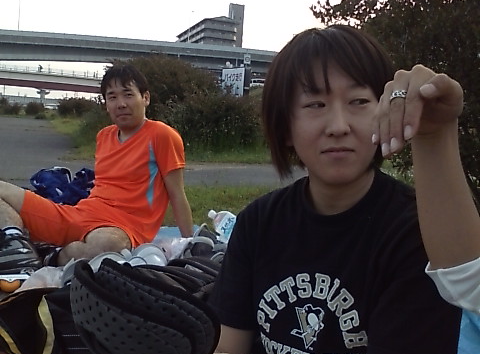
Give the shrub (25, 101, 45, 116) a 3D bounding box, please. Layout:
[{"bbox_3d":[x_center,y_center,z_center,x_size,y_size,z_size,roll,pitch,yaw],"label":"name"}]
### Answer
[{"bbox_3d":[-12.438,-4.146,32.500,1.200,0.830,1.100,0,7,-21],"label":"shrub"}]

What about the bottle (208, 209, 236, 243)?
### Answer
[{"bbox_3d":[-0.007,0.241,2.390,0.310,0.105,0.098,32,0,15],"label":"bottle"}]

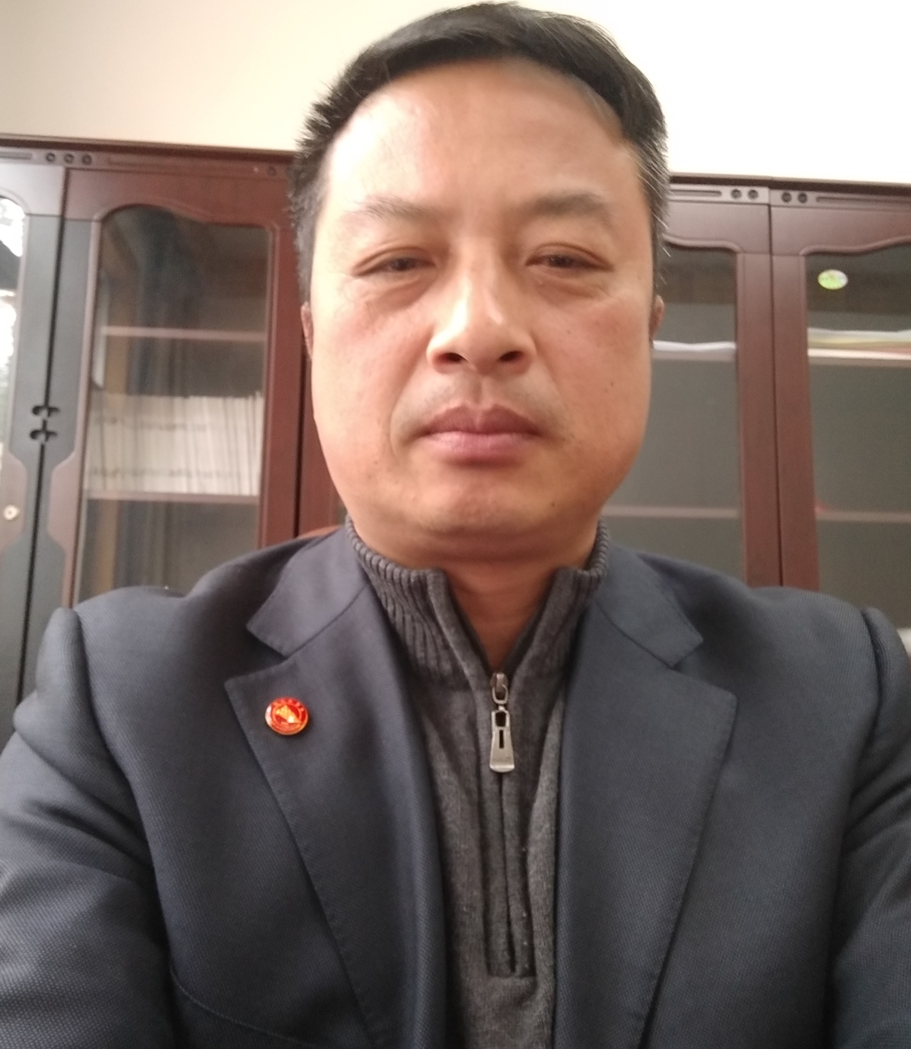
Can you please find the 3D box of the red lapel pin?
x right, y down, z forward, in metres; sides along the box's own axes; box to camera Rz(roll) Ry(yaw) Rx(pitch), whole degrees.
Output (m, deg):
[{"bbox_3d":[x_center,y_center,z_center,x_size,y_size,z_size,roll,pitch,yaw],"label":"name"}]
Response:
[{"bbox_3d":[-0.076,0.086,0.333,0.019,0.019,0.003,7,-37,-7],"label":"red lapel pin"}]

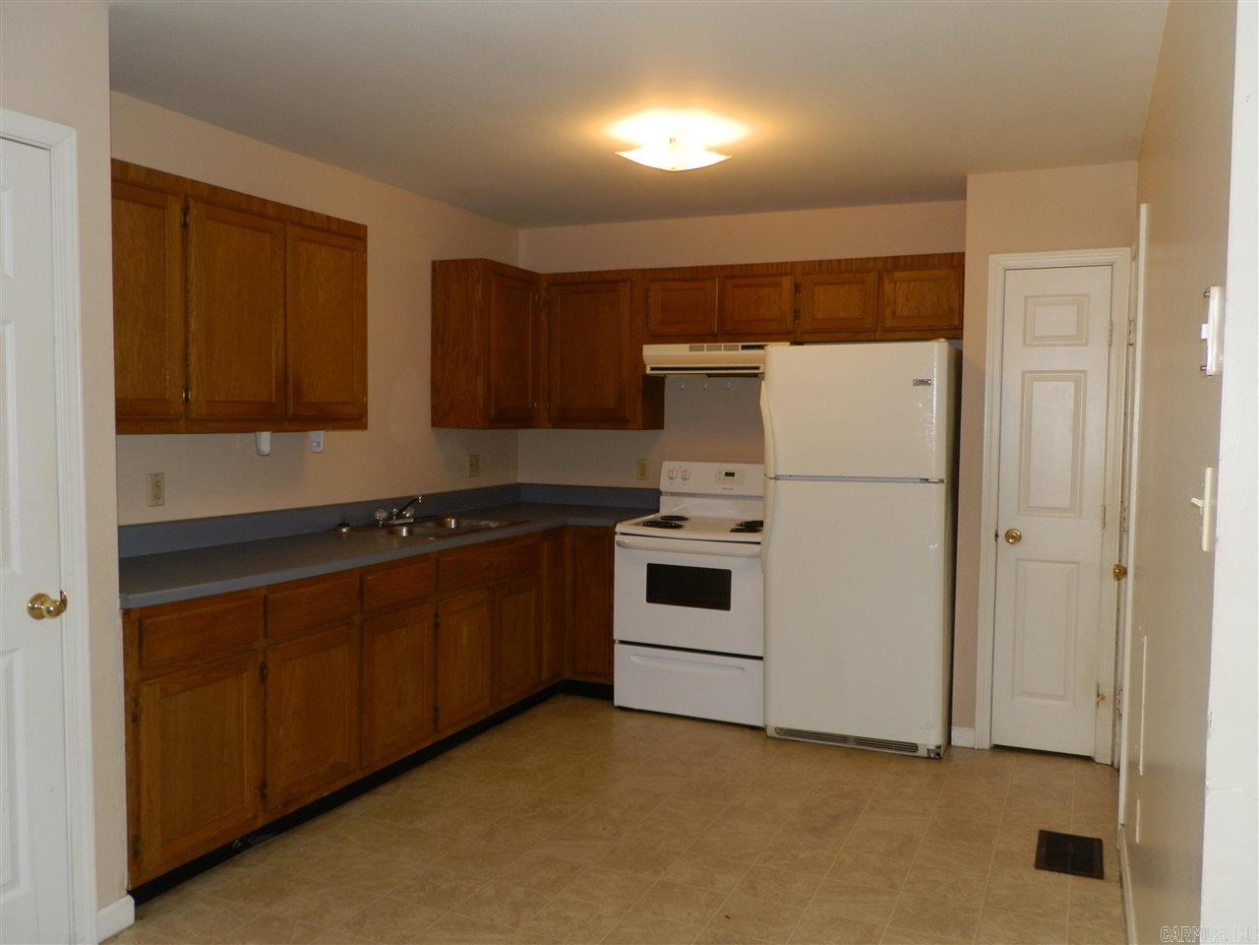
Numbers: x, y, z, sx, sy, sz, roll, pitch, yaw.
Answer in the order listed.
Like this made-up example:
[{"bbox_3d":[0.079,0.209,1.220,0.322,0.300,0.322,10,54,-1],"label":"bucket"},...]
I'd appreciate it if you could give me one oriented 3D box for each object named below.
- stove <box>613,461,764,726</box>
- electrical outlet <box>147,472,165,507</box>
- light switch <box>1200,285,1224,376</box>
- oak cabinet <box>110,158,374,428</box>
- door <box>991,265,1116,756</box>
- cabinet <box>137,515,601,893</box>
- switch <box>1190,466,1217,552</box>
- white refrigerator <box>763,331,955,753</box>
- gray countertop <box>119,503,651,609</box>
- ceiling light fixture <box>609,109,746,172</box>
[{"bbox_3d":[0.412,0.555,4.874,0.760,1.175,0.670,2,3,24],"label":"stove"},{"bbox_3d":[-1.620,0.060,3.491,0.010,0.116,0.072,2,3,24],"label":"electrical outlet"},{"bbox_3d":[0.742,-0.184,1.303,0.026,0.116,0.072,2,3,24],"label":"light switch"},{"bbox_3d":[-1.445,-0.535,3.457,0.320,0.790,1.350,2,3,24],"label":"oak cabinet"},{"bbox_3d":[1.758,0.164,4.251,0.405,2.020,0.045,2,3,24],"label":"door"},{"bbox_3d":[-0.839,0.730,4.161,0.910,0.880,3.040,2,3,24],"label":"cabinet"},{"bbox_3d":[0.757,0.048,1.351,0.024,0.114,0.072,2,3,24],"label":"switch"},{"bbox_3d":[1.064,0.309,4.514,0.755,1.712,0.740,2,3,24],"label":"white refrigerator"},{"bbox_3d":[-0.835,0.274,4.125,0.920,0.045,3.060,2,3,24],"label":"gray countertop"},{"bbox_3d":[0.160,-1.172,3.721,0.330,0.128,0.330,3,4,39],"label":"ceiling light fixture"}]

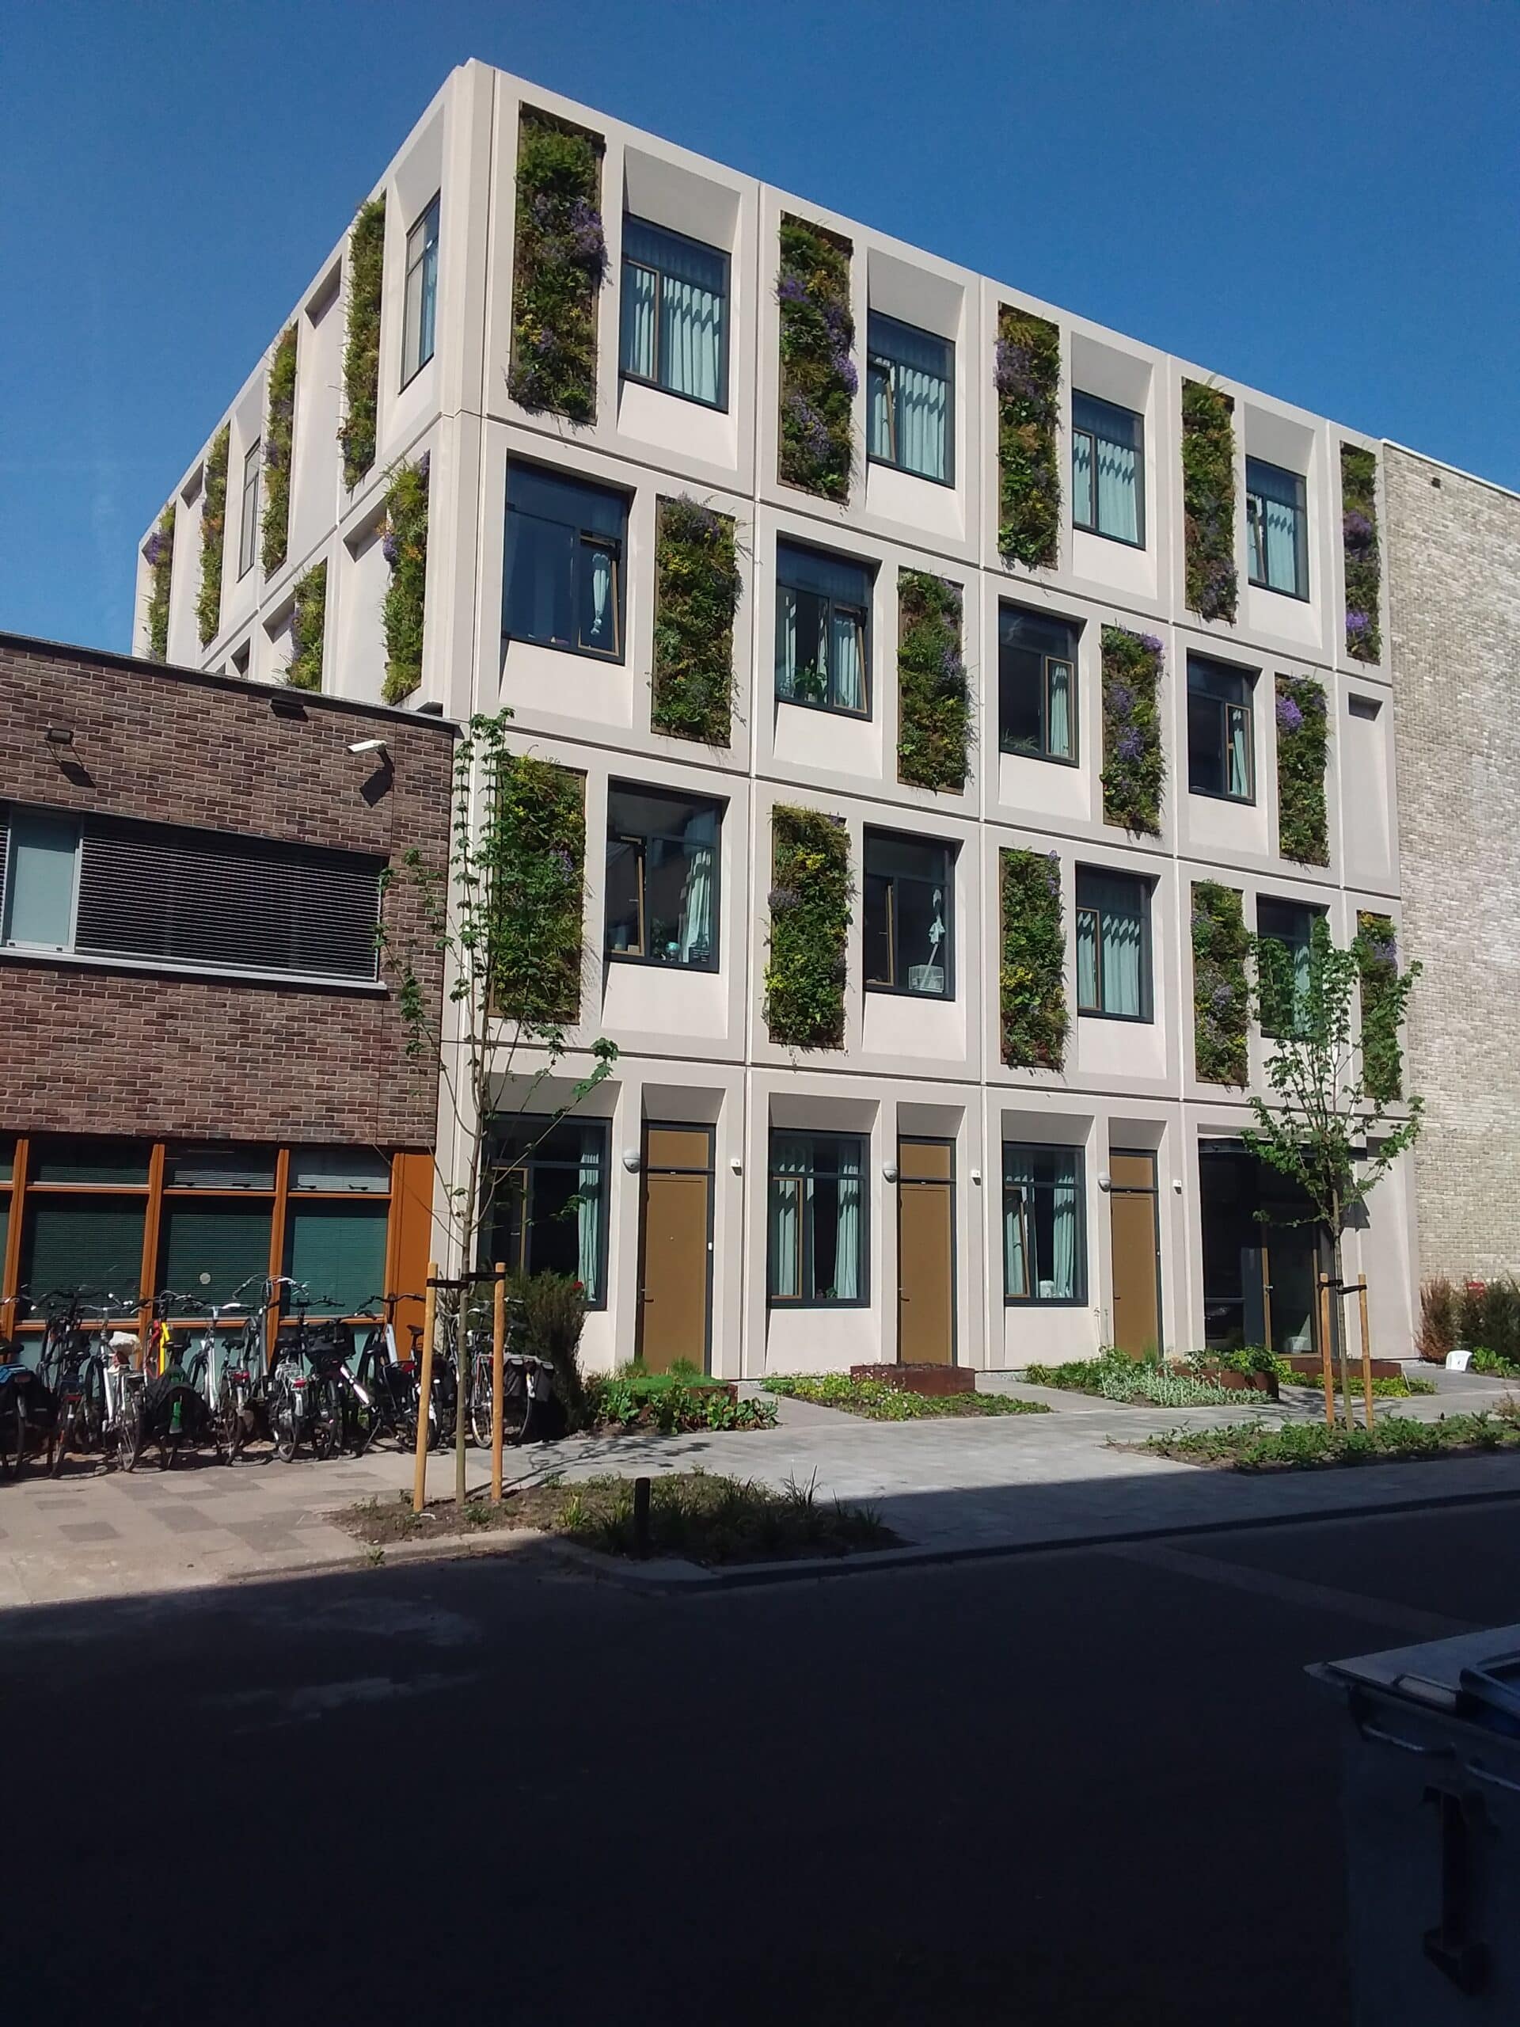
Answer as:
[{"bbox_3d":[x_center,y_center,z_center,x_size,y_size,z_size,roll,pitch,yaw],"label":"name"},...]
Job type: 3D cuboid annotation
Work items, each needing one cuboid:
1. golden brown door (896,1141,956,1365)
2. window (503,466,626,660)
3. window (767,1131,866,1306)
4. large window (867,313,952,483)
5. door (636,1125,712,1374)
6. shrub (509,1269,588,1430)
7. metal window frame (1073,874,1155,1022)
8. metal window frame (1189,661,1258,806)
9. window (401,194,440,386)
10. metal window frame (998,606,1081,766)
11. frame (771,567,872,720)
[{"bbox_3d":[2.017,2.967,20.414,0.978,2.842,0.150,6,-9,-32],"label":"golden brown door"},{"bbox_3d":[-2.200,-5.115,18.844,1.447,2.088,0.150,6,-9,-32],"label":"window"},{"bbox_3d":[0.716,2.485,19.781,1.447,2.102,0.150,6,-9,-32],"label":"window"},{"bbox_3d":[2.019,-8.177,21.945,1.447,2.117,0.150,6,-9,-32],"label":"large window"},{"bbox_3d":[-0.969,2.711,18.666,0.954,2.898,0.120,6,-9,-32],"label":"door"},{"bbox_3d":[-1.960,2.923,14.509,0.780,1.380,0.780,6,-9,-32],"label":"shrub"},{"bbox_3d":[4.950,-0.945,22.937,1.447,2.088,0.150,6,-9,-32],"label":"metal window frame"},{"bbox_3d":[6.801,-4.175,24.387,1.510,2.063,0.150,6,-9,-32],"label":"metal window frame"},{"bbox_3d":[-3.941,-8.568,19.399,0.150,2.088,1.400,6,-9,-32],"label":"window"},{"bbox_3d":[3.854,-4.515,22.674,1.447,2.088,0.150,6,-9,-32],"label":"metal window frame"},{"bbox_3d":[0.822,-4.816,20.756,1.447,2.088,0.150,6,-9,-32],"label":"frame"}]

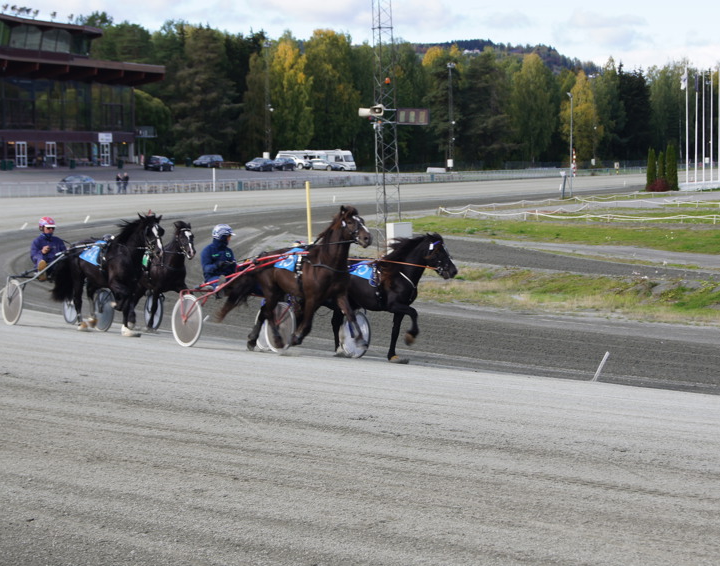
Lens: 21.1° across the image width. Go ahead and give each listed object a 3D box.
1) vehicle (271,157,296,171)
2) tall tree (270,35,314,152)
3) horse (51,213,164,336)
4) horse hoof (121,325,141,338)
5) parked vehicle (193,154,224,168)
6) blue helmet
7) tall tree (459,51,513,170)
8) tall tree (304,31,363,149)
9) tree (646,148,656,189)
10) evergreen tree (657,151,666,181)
[{"bbox_3d":[-8.873,-13.712,223.000,1.780,1.470,4.300,2,4,22],"label":"vehicle"},{"bbox_3d":[-9.273,-24.707,262.000,6.000,18.200,6.000,0,4,0],"label":"tall tree"},{"bbox_3d":[-3.935,-0.162,30.000,0.680,1.900,2.400,-3,4,-36],"label":"horse"},{"bbox_3d":[-3.455,0.732,29.200,0.160,0.190,0.230,-3,5,-36],"label":"horse hoof"},{"bbox_3d":[-17.023,-13.671,218.000,1.750,1.450,4.400,2,4,27],"label":"parked vehicle"},{"bbox_3d":[-1.939,-0.716,27.400,0.310,0.210,0.240,1,4,22],"label":"blue helmet"},{"bbox_3d":[16.344,-22.882,255.000,7.100,15.812,7.100,0,4,0],"label":"tall tree"},{"bbox_3d":[-3.723,-24.910,262.000,7.600,18.600,7.600,0,4,0],"label":"tall tree"},{"bbox_3d":[26.116,-10.250,174.000,0.950,3.866,0.950,0,4,0],"label":"tree"},{"bbox_3d":[27.729,-10.348,178.000,0.780,3.495,0.780,0,4,0],"label":"evergreen tree"}]

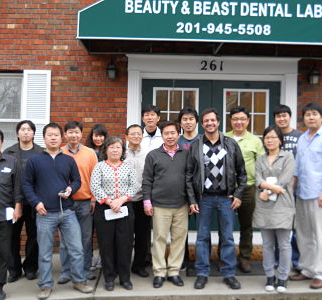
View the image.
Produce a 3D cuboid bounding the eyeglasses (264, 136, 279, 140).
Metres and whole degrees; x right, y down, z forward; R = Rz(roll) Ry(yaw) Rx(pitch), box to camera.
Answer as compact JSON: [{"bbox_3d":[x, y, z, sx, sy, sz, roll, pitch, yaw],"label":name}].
[{"bbox_3d":[1.050,-0.107,4.820,0.140,0.042,0.120,1,-1,12],"label":"eyeglasses"}]

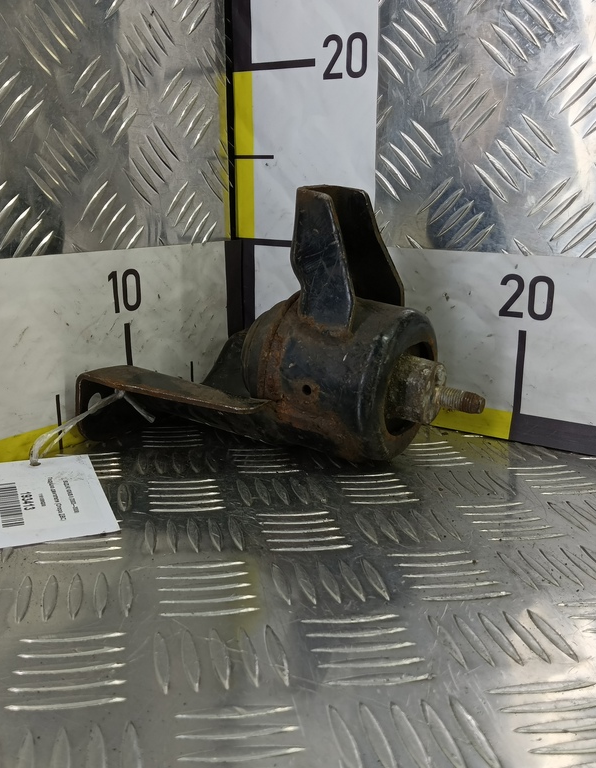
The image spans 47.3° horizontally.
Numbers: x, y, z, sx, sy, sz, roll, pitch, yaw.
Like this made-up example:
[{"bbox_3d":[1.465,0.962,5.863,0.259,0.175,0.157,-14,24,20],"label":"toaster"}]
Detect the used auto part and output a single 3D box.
[{"bbox_3d":[-0.005,-0.031,0.347,0.197,0.136,0.121,11,19,35],"label":"used auto part"}]

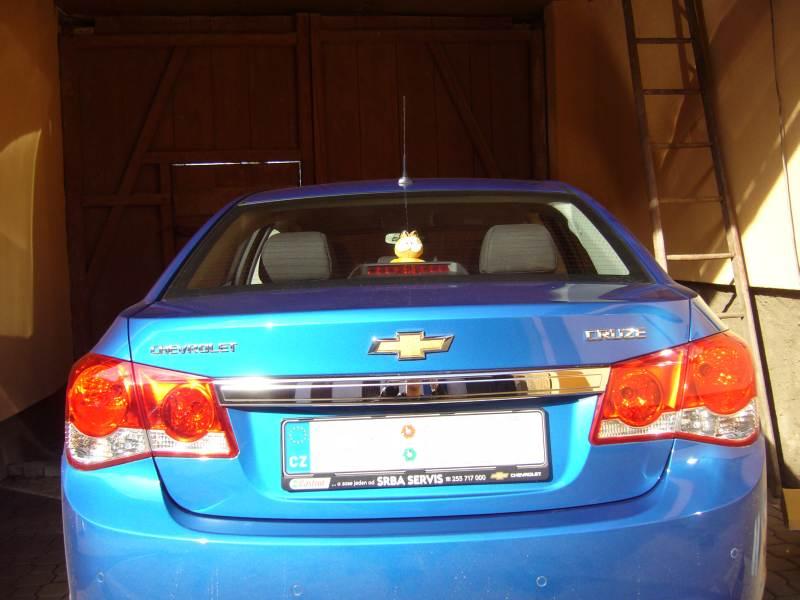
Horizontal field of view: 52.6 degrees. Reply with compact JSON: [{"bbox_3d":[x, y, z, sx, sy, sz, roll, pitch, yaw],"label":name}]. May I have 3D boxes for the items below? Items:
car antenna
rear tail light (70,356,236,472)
[{"bbox_3d":[0.015,-0.507,2.590,0.040,0.310,0.055,-2,22,0],"label":"car antenna"},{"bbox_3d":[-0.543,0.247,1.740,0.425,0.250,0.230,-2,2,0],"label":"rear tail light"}]

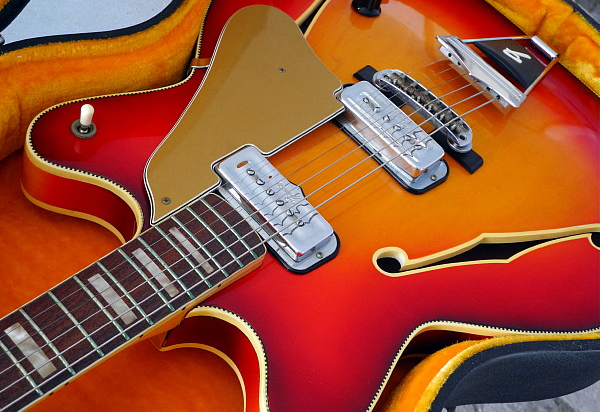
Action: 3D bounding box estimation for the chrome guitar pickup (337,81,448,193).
[{"bbox_3d":[0.064,-0.055,0.680,0.102,0.015,0.050,46,48,14],"label":"chrome guitar pickup"}]

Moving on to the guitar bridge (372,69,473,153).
[{"bbox_3d":[0.088,-0.069,0.692,0.081,0.015,0.023,41,47,10],"label":"guitar bridge"}]

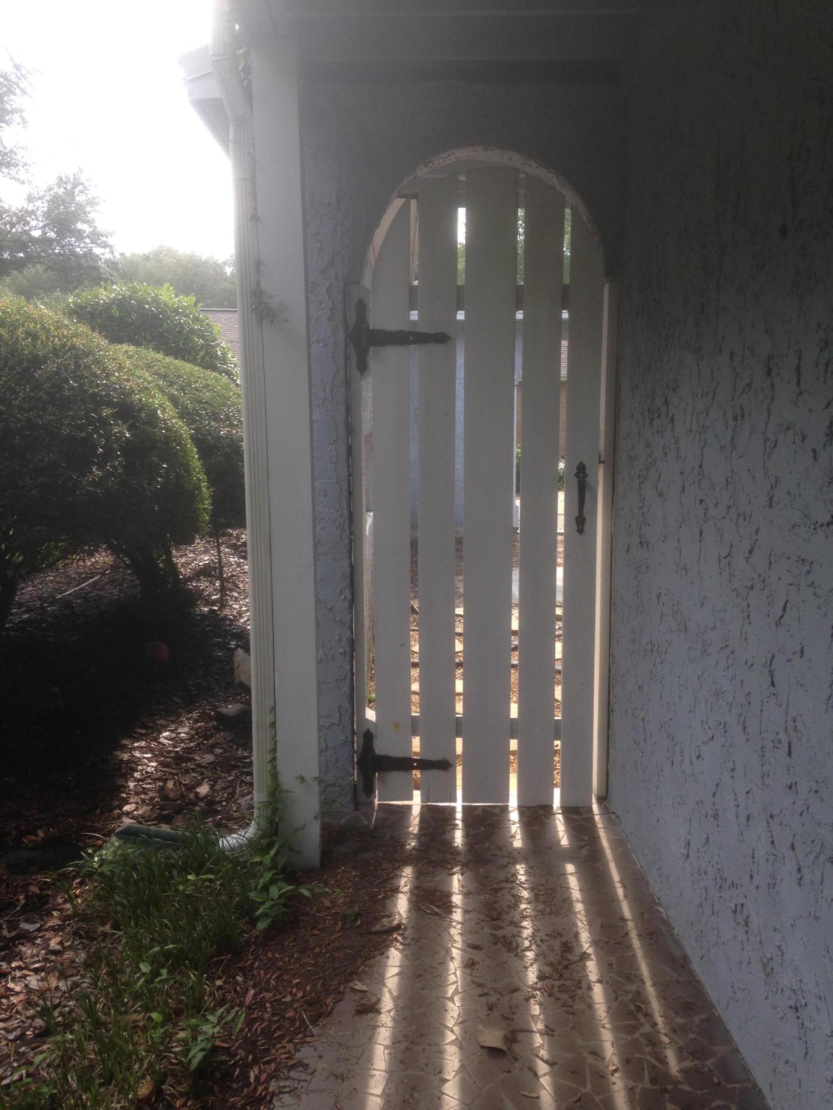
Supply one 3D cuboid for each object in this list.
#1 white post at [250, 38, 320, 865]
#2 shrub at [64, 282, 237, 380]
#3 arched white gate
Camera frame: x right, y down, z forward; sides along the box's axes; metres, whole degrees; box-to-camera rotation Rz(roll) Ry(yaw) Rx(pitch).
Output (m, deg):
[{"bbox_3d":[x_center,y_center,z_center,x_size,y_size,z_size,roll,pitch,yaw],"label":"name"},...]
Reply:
[{"bbox_3d":[-0.411,-0.253,3.418,0.140,2.630,0.140,-1,10,-1],"label":"white post"},{"bbox_3d":[-2.750,-1.606,10.885,2.250,2.400,2.250,0,10,0],"label":"shrub"},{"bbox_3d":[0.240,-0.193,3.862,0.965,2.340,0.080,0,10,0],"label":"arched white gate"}]

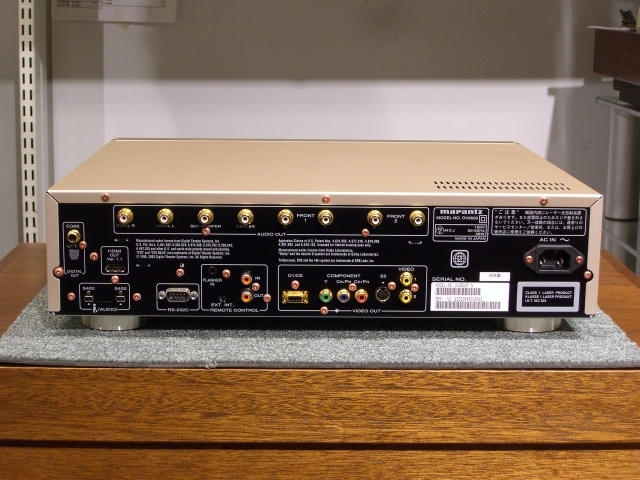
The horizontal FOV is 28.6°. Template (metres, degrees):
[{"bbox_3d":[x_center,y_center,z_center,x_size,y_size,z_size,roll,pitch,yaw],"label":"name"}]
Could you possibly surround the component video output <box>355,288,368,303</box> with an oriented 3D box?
[{"bbox_3d":[0.033,0.045,1.002,0.010,0.010,0.010,0,11,-1],"label":"component video output"}]

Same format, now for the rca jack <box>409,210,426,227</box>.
[{"bbox_3d":[0.076,-0.017,0.983,0.012,0.012,0.011,0,11,-1],"label":"rca jack"}]

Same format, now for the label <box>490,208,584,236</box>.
[{"bbox_3d":[0.173,-0.014,0.991,0.075,0.022,0.001,0,11,-1],"label":"label"}]

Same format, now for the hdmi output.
[{"bbox_3d":[-0.163,0.022,1.001,0.016,0.006,0.008,0,11,-1],"label":"hdmi output"}]

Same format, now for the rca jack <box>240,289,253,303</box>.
[{"bbox_3d":[-0.058,0.044,0.993,0.009,0.009,0.009,0,11,-1],"label":"rca jack"}]

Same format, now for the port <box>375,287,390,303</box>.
[{"bbox_3d":[0.050,0.044,0.997,0.012,0.012,0.005,0,11,-1],"label":"port"}]

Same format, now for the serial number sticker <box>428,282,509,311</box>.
[{"bbox_3d":[0.119,0.045,1.001,0.063,0.024,0.001,0,11,-1],"label":"serial number sticker"}]

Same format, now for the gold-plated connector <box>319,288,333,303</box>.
[{"bbox_3d":[0.005,0.044,0.994,0.010,0.010,0.009,0,11,-1],"label":"gold-plated connector"}]

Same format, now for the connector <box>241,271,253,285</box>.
[{"bbox_3d":[-0.058,0.030,0.997,0.010,0.010,0.010,0,11,-1],"label":"connector"}]

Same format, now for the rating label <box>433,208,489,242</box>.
[{"bbox_3d":[0.111,-0.012,0.990,0.044,0.027,0.001,0,11,-1],"label":"rating label"}]

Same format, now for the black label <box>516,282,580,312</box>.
[{"bbox_3d":[0.182,0.045,1.002,0.050,0.024,0.001,0,11,-1],"label":"black label"}]

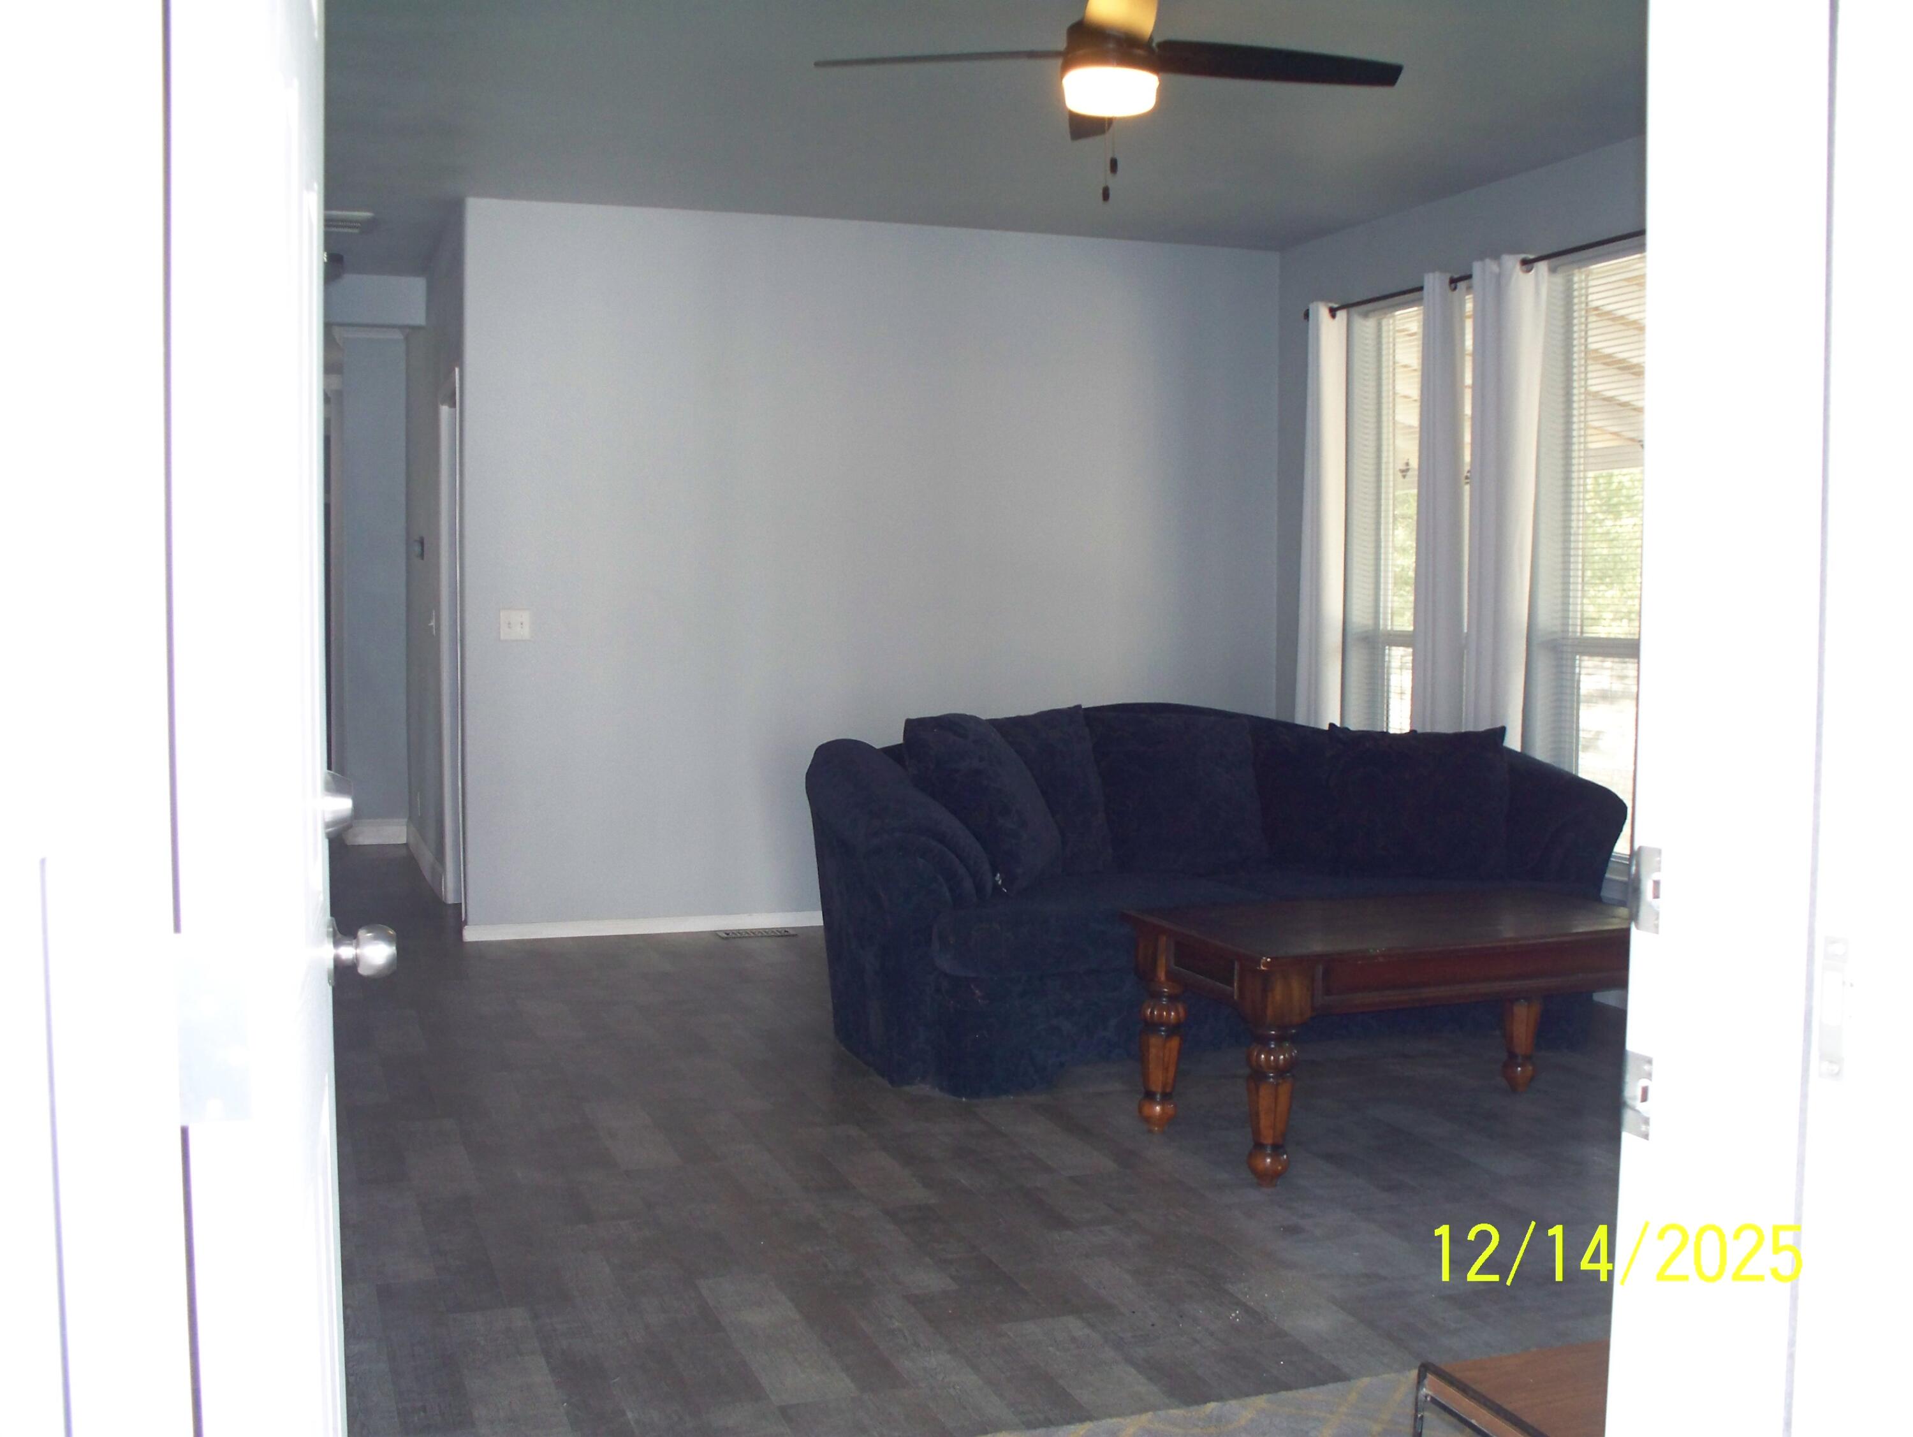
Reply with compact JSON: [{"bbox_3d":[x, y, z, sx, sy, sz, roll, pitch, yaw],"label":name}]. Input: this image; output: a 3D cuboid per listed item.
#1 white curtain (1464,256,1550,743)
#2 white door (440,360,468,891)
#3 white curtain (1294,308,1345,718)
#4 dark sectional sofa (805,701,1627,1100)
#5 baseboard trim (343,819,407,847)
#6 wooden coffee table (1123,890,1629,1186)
[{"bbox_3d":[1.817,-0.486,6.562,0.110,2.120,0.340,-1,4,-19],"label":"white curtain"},{"bbox_3d":[-1.933,-0.232,7.644,0.070,2.050,0.800,-1,4,-19],"label":"white door"},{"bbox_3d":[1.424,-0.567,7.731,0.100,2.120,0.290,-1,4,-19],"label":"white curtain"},{"bbox_3d":[0.758,0.454,5.750,2.320,0.950,0.950,-1,4,-19],"label":"dark sectional sofa"},{"bbox_3d":[-2.888,0.576,9.895,0.320,0.125,0.020,-1,4,-19],"label":"baseboard trim"},{"bbox_3d":[1.089,0.734,4.753,1.220,0.520,0.680,-1,4,-22],"label":"wooden coffee table"}]

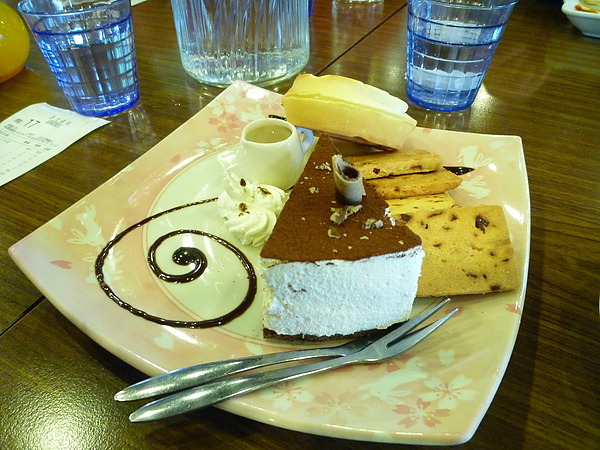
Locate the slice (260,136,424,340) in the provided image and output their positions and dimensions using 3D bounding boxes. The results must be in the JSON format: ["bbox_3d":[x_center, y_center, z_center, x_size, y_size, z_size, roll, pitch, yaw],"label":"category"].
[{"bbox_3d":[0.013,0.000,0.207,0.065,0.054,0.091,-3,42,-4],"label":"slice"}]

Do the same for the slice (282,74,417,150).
[{"bbox_3d":[0.036,-0.085,0.314,0.089,0.030,0.037,17,44,19],"label":"slice"}]

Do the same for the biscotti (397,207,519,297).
[{"bbox_3d":[0.071,0.013,0.208,0.057,0.009,0.041,-3,81,0],"label":"biscotti"}]

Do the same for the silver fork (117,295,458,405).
[{"bbox_3d":[0.000,0.052,0.181,0.142,0.012,0.014,-11,43,-17],"label":"silver fork"}]

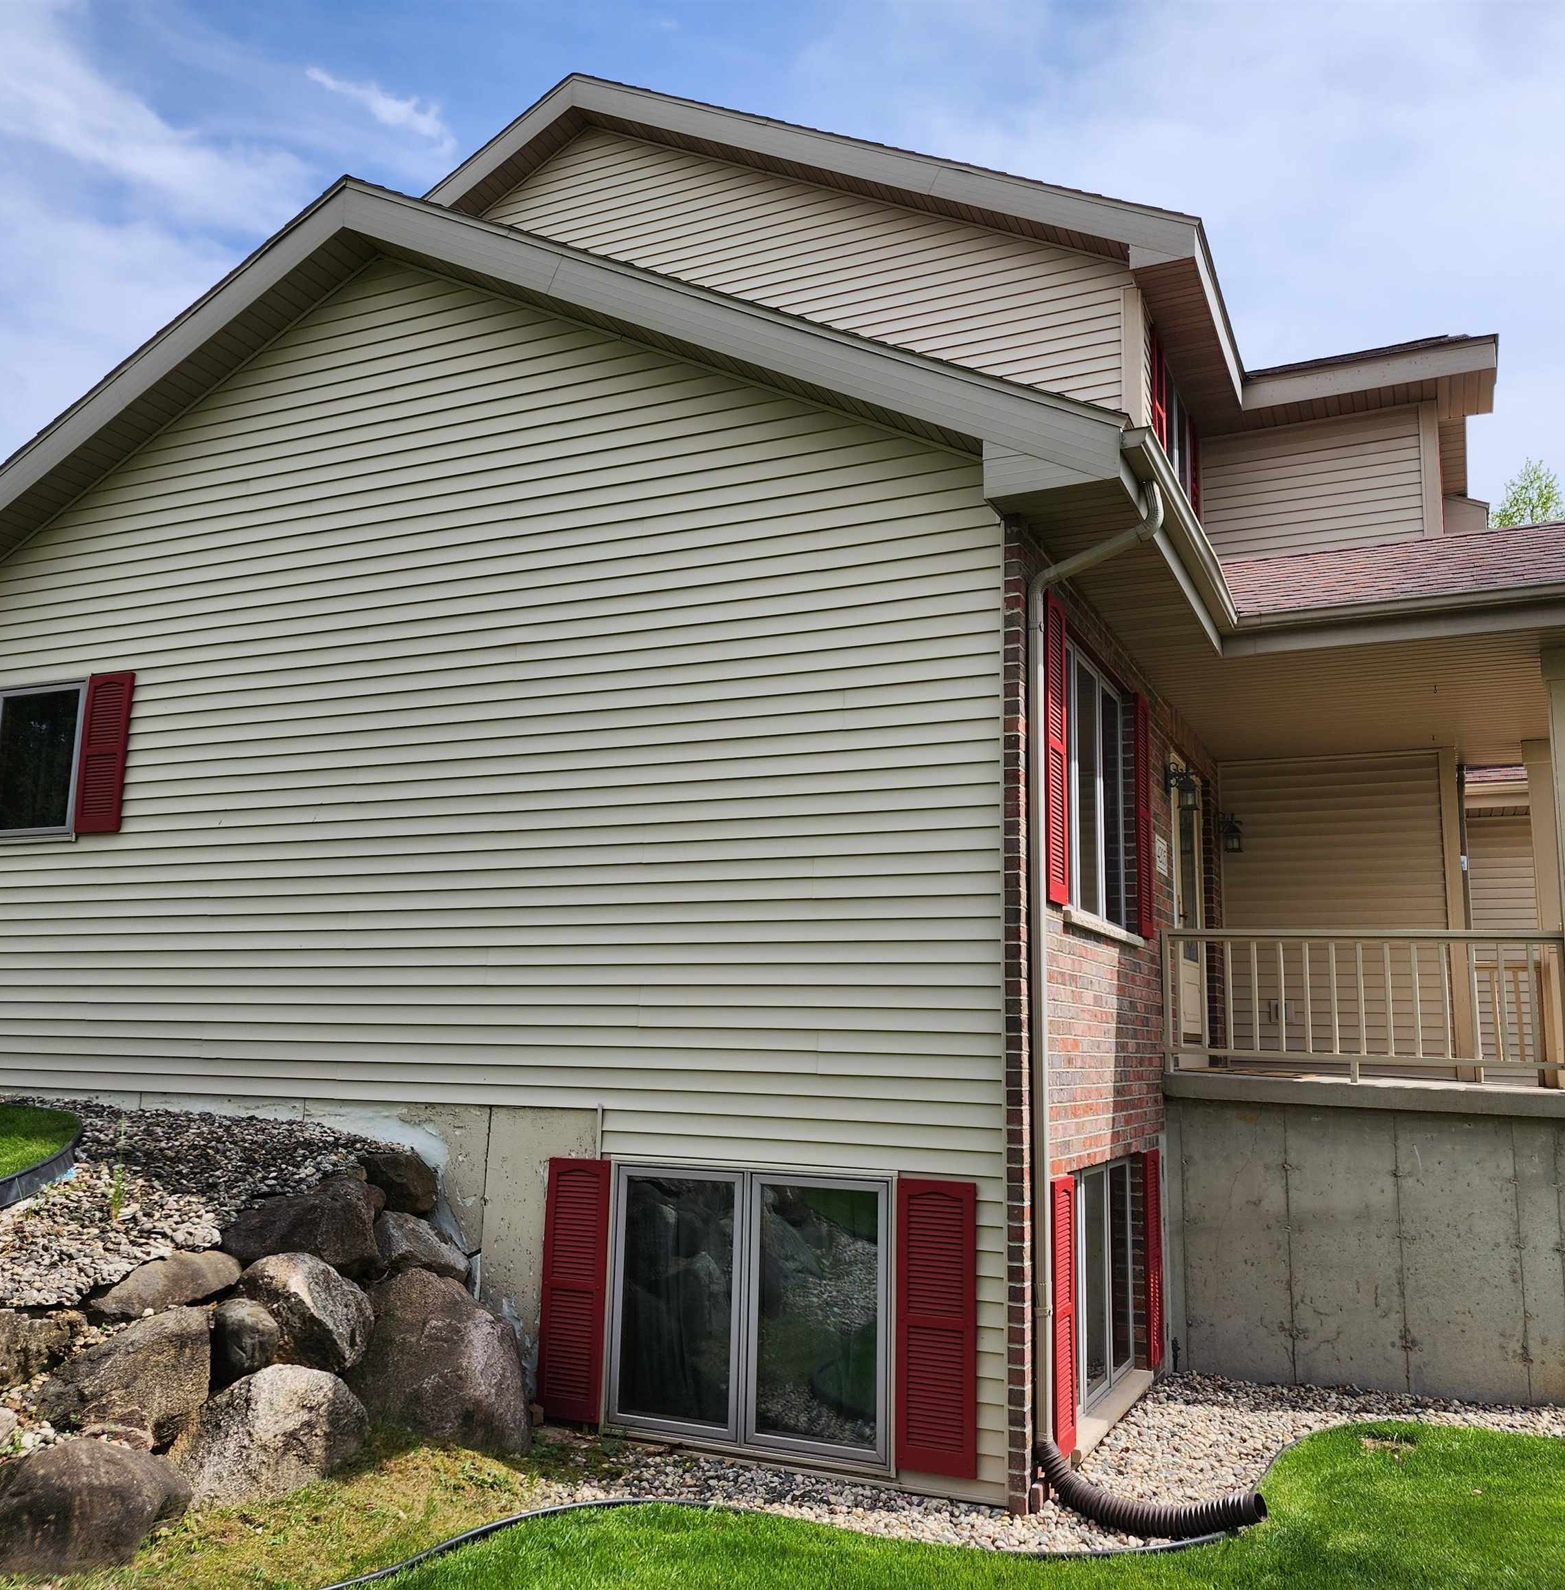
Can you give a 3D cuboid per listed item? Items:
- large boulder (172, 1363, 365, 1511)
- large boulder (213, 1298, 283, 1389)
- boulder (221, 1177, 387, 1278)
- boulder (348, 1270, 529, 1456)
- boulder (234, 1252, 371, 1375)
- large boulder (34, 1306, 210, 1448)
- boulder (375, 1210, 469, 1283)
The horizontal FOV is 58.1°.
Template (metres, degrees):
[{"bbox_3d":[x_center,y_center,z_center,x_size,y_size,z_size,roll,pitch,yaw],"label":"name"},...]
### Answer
[{"bbox_3d":[-1.957,2.458,5.426,0.580,0.468,0.669,-8,-13,43],"label":"large boulder"},{"bbox_3d":[-2.395,2.468,6.350,0.325,0.369,0.400,4,-10,-19],"label":"large boulder"},{"bbox_3d":[-2.167,1.953,6.369,0.689,0.440,0.550,6,-11,-28],"label":"boulder"},{"bbox_3d":[-1.554,2.561,6.386,0.792,0.783,0.720,4,-10,-16],"label":"boulder"},{"bbox_3d":[-1.989,2.154,5.861,0.535,0.458,0.520,5,-10,-21],"label":"boulder"},{"bbox_3d":[-2.782,2.463,5.950,0.671,0.555,0.600,5,-10,-23],"label":"large boulder"},{"bbox_3d":[-1.727,2.159,6.746,0.435,0.331,0.400,3,-10,-11],"label":"boulder"}]

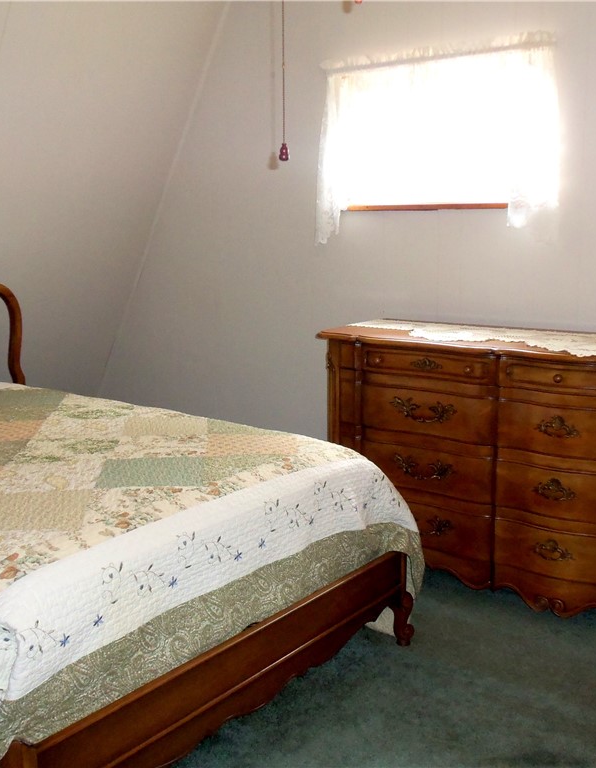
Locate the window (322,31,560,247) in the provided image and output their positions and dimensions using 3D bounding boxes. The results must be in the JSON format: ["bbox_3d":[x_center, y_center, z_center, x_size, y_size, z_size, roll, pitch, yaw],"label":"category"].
[{"bbox_3d":[0.534,-0.971,3.457,1.069,0.746,0.090,7,13,36],"label":"window"}]

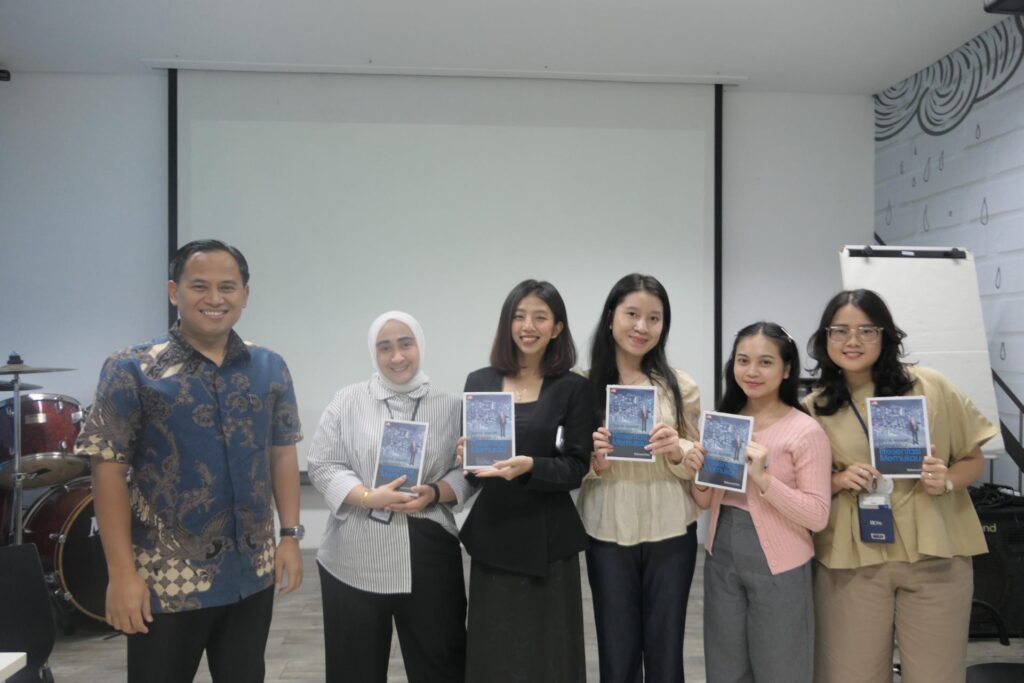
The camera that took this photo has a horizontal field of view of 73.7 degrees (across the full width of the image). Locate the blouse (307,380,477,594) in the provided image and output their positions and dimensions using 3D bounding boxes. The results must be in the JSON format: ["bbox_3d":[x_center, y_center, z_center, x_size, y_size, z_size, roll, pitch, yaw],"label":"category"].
[{"bbox_3d":[-0.366,0.415,2.040,0.480,0.610,0.320,0,0,-8],"label":"blouse"}]

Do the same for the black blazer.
[{"bbox_3d":[0.041,0.383,2.060,0.400,0.610,0.280,0,0,5],"label":"black blazer"}]

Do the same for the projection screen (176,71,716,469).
[{"bbox_3d":[-0.417,-0.461,4.630,3.660,2.640,0.050,0,0,-3],"label":"projection screen"}]

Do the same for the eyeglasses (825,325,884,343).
[{"bbox_3d":[0.948,-0.022,1.890,0.142,0.048,0.140,0,0,24],"label":"eyeglasses"}]

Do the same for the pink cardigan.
[{"bbox_3d":[0.763,0.443,2.070,0.410,0.480,0.290,0,0,25],"label":"pink cardigan"}]

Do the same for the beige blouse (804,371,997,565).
[{"bbox_3d":[1.093,0.346,1.950,0.500,0.560,0.320,0,0,19],"label":"beige blouse"}]

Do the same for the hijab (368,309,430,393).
[{"bbox_3d":[-0.333,0.029,2.000,0.190,0.250,0.230,0,0,-9],"label":"hijab"}]

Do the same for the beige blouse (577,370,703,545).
[{"bbox_3d":[0.381,0.346,2.090,0.380,0.520,0.270,0,0,7],"label":"beige blouse"}]

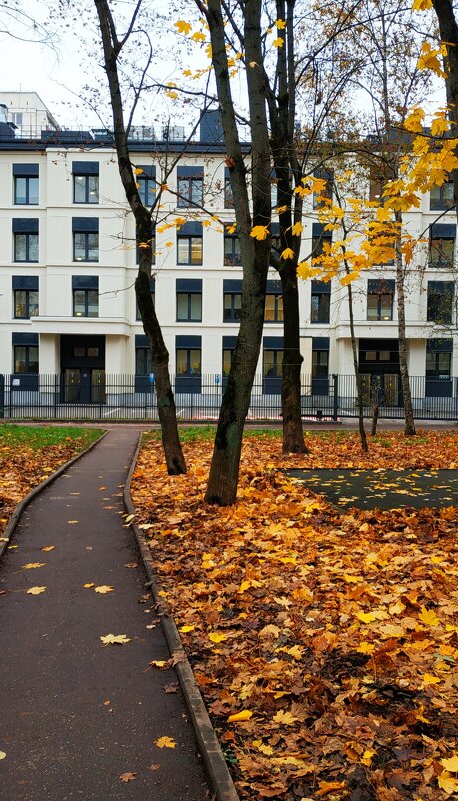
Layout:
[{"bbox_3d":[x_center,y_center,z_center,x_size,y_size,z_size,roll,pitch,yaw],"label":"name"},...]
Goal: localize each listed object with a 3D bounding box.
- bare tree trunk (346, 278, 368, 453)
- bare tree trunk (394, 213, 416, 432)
[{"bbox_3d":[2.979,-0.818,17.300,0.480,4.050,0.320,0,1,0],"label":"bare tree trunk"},{"bbox_3d":[5.585,-2.444,23.500,0.620,7.100,0.420,0,1,0],"label":"bare tree trunk"}]

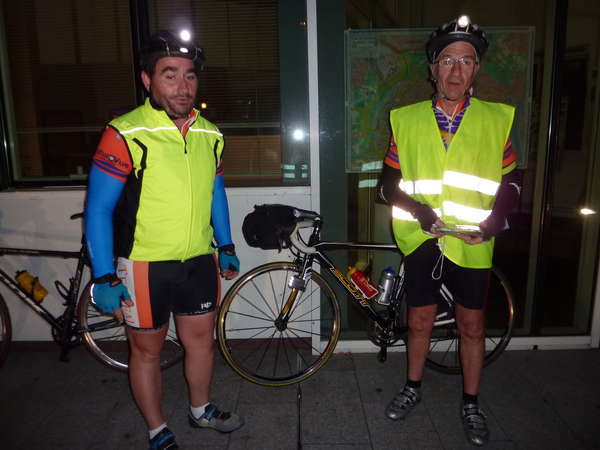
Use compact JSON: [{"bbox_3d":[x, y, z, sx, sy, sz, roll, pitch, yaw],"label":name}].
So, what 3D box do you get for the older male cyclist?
[{"bbox_3d":[0.618,0.034,1.857,0.580,1.745,0.420,2,9,18],"label":"older male cyclist"}]

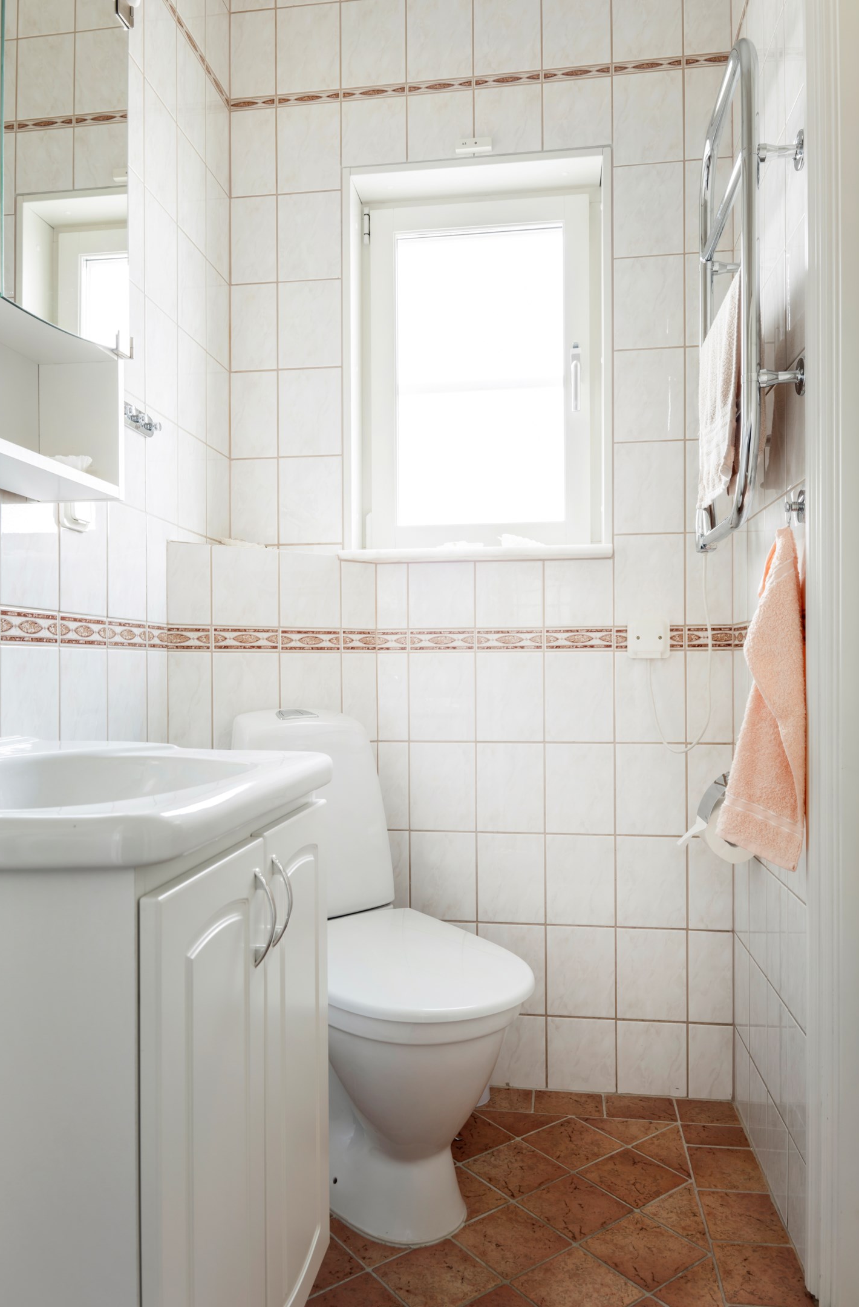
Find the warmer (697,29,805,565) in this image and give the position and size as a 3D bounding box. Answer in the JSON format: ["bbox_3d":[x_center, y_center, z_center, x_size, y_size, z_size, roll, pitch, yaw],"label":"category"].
[{"bbox_3d":[0.557,-0.610,1.541,0.093,0.828,0.417,0,0,8],"label":"warmer"}]

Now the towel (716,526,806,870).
[{"bbox_3d":[0.518,0.062,1.386,0.111,0.515,0.237,0,0,8],"label":"towel"}]

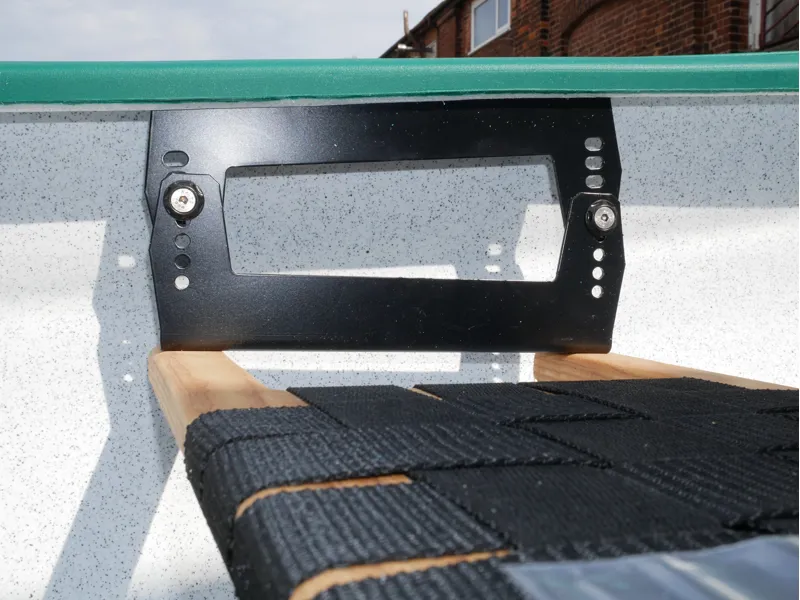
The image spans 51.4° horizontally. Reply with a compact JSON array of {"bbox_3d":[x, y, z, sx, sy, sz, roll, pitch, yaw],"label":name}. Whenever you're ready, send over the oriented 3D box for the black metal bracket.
[{"bbox_3d":[-0.001,-0.047,0.498,0.288,0.158,0.042,1,3,-13],"label":"black metal bracket"}]

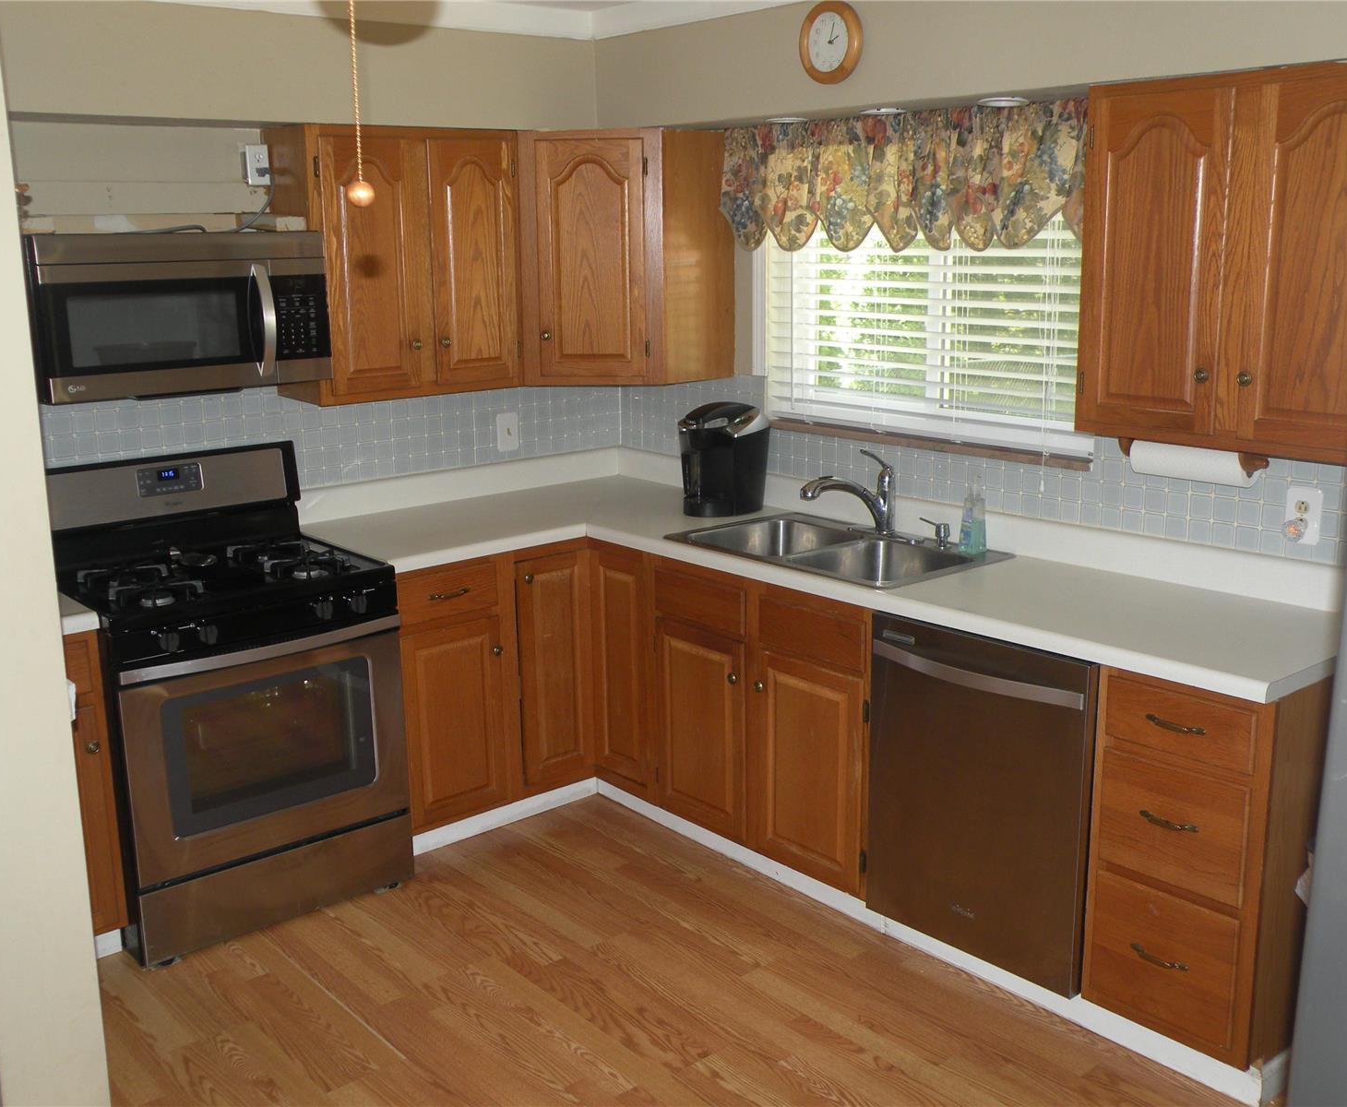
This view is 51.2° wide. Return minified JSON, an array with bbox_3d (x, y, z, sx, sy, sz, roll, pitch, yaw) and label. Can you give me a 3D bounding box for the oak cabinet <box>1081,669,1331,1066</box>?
[{"bbox_3d":[1.262,0.606,3.130,0.601,0.797,0.392,-12,17,-39],"label":"oak cabinet"}]

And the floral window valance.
[{"bbox_3d":[0.611,-1.029,3.923,0.099,0.370,1.377,-12,17,-39],"label":"floral window valance"}]

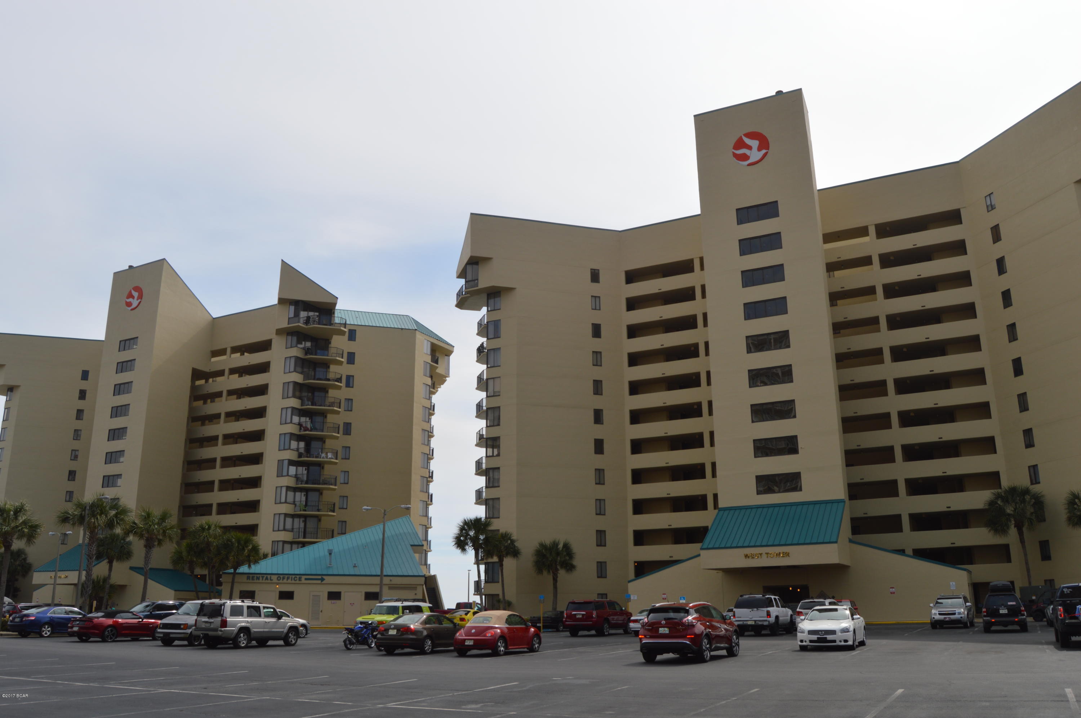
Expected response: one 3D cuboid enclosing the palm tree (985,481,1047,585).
[{"bbox_3d":[30.983,12.345,54.020,3.719,8.400,3.719,-1,-16,0],"label":"palm tree"}]

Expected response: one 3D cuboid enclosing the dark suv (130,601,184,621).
[{"bbox_3d":[-21.502,14.259,46.096,1.900,1.760,4.750,-6,-17,18],"label":"dark suv"}]

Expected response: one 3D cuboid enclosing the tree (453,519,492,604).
[{"bbox_3d":[-5.084,15.995,63.056,3.200,8.020,3.200,0,-16,0],"label":"tree"}]

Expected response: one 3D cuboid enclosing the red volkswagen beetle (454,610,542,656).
[{"bbox_3d":[-1.477,9.912,30.425,1.724,1.500,4.110,-9,-18,26],"label":"red volkswagen beetle"}]

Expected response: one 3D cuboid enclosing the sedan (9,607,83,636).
[{"bbox_3d":[-23.466,12.864,41.064,1.820,1.460,4.806,-7,-17,21],"label":"sedan"}]

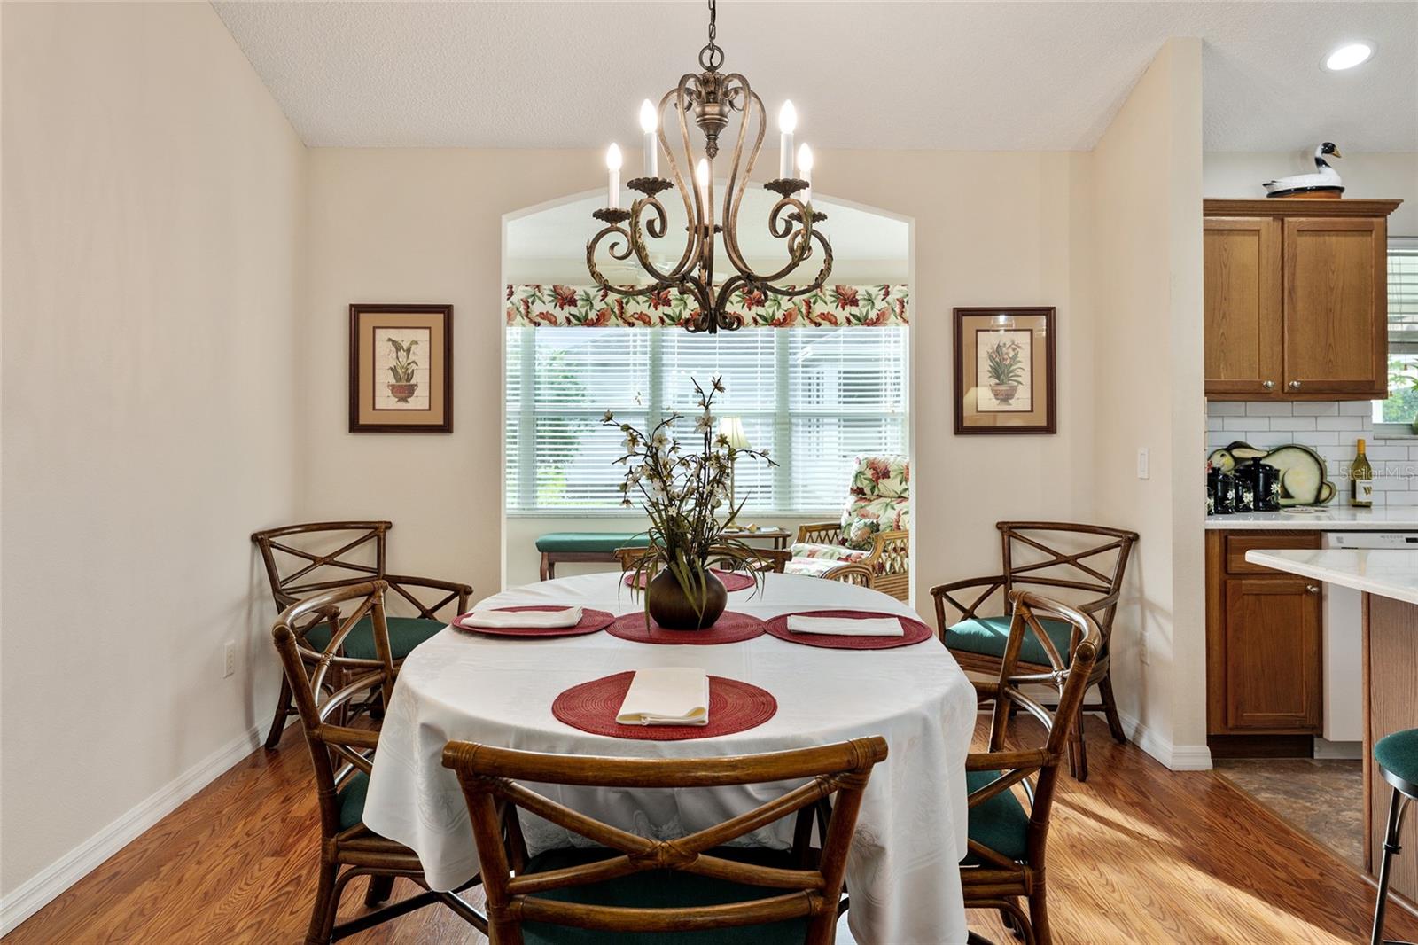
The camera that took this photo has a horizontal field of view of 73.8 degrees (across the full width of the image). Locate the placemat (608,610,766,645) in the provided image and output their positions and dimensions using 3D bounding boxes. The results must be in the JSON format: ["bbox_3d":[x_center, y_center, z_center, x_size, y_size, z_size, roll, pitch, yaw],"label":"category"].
[{"bbox_3d":[-0.055,0.388,2.370,0.398,0.012,0.398,0,2,0],"label":"placemat"}]

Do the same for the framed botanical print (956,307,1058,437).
[{"bbox_3d":[1.275,-0.436,4.070,0.440,0.553,0.030,0,2,0],"label":"framed botanical print"}]

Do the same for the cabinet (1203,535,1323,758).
[{"bbox_3d":[2.065,0.640,3.840,0.460,0.870,0.600,0,2,0],"label":"cabinet"}]

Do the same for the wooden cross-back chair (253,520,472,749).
[{"bbox_3d":[-1.374,0.647,3.703,0.630,0.840,0.600,2,3,38],"label":"wooden cross-back chair"}]

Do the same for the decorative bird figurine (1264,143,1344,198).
[{"bbox_3d":[2.485,-1.245,3.950,0.320,0.255,0.170,0,2,12],"label":"decorative bird figurine"}]

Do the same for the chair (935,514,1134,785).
[{"bbox_3d":[1.295,0.650,3.735,0.590,0.830,0.640,2,3,37],"label":"chair"}]

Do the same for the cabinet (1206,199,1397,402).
[{"bbox_3d":[2.325,-0.705,3.975,0.930,0.810,0.345,0,2,0],"label":"cabinet"}]

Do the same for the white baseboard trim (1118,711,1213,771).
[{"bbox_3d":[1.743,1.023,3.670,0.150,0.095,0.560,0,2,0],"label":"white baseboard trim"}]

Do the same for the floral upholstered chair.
[{"bbox_3d":[0.990,0.430,5.950,0.970,1.060,0.760,-2,3,-38],"label":"floral upholstered chair"}]

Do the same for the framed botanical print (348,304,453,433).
[{"bbox_3d":[-1.320,-0.445,4.060,0.447,0.555,0.030,0,2,0],"label":"framed botanical print"}]

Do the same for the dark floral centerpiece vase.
[{"bbox_3d":[-0.050,0.074,2.400,0.420,0.630,0.380,0,2,0],"label":"dark floral centerpiece vase"}]

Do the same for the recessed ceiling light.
[{"bbox_3d":[2.410,-1.567,3.560,0.163,0.030,0.163,0,-15,0],"label":"recessed ceiling light"}]

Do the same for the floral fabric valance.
[{"bbox_3d":[-0.020,-1.180,6.700,3.000,0.315,0.120,0,2,0],"label":"floral fabric valance"}]

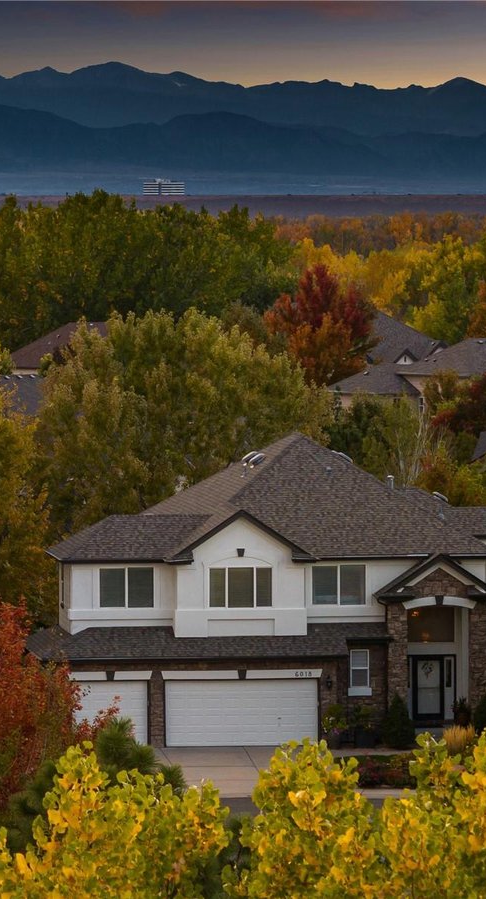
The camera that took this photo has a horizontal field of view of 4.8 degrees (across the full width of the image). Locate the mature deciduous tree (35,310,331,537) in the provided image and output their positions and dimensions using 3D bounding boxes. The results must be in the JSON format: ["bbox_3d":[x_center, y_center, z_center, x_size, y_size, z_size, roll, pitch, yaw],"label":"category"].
[{"bbox_3d":[-2.203,1.431,213.000,11.000,13.160,10.200,0,3,0],"label":"mature deciduous tree"}]

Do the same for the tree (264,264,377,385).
[{"bbox_3d":[4.042,-2.778,300.000,6.200,13.740,6.200,0,3,0],"label":"tree"}]

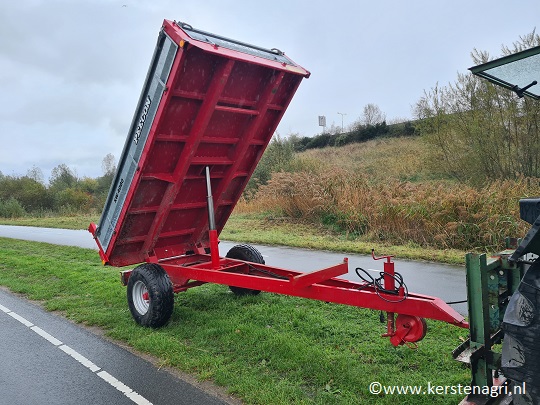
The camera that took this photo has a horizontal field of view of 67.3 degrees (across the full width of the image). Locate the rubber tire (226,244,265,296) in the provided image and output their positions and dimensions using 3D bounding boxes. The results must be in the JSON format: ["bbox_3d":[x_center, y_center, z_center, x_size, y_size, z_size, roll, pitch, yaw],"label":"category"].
[{"bbox_3d":[-0.378,1.024,6.071,0.265,0.765,0.765,-7,4,-44],"label":"rubber tire"}]

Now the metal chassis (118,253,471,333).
[{"bbox_3d":[-0.012,0.847,4.564,1.464,0.556,4.293,-7,4,-44],"label":"metal chassis"}]

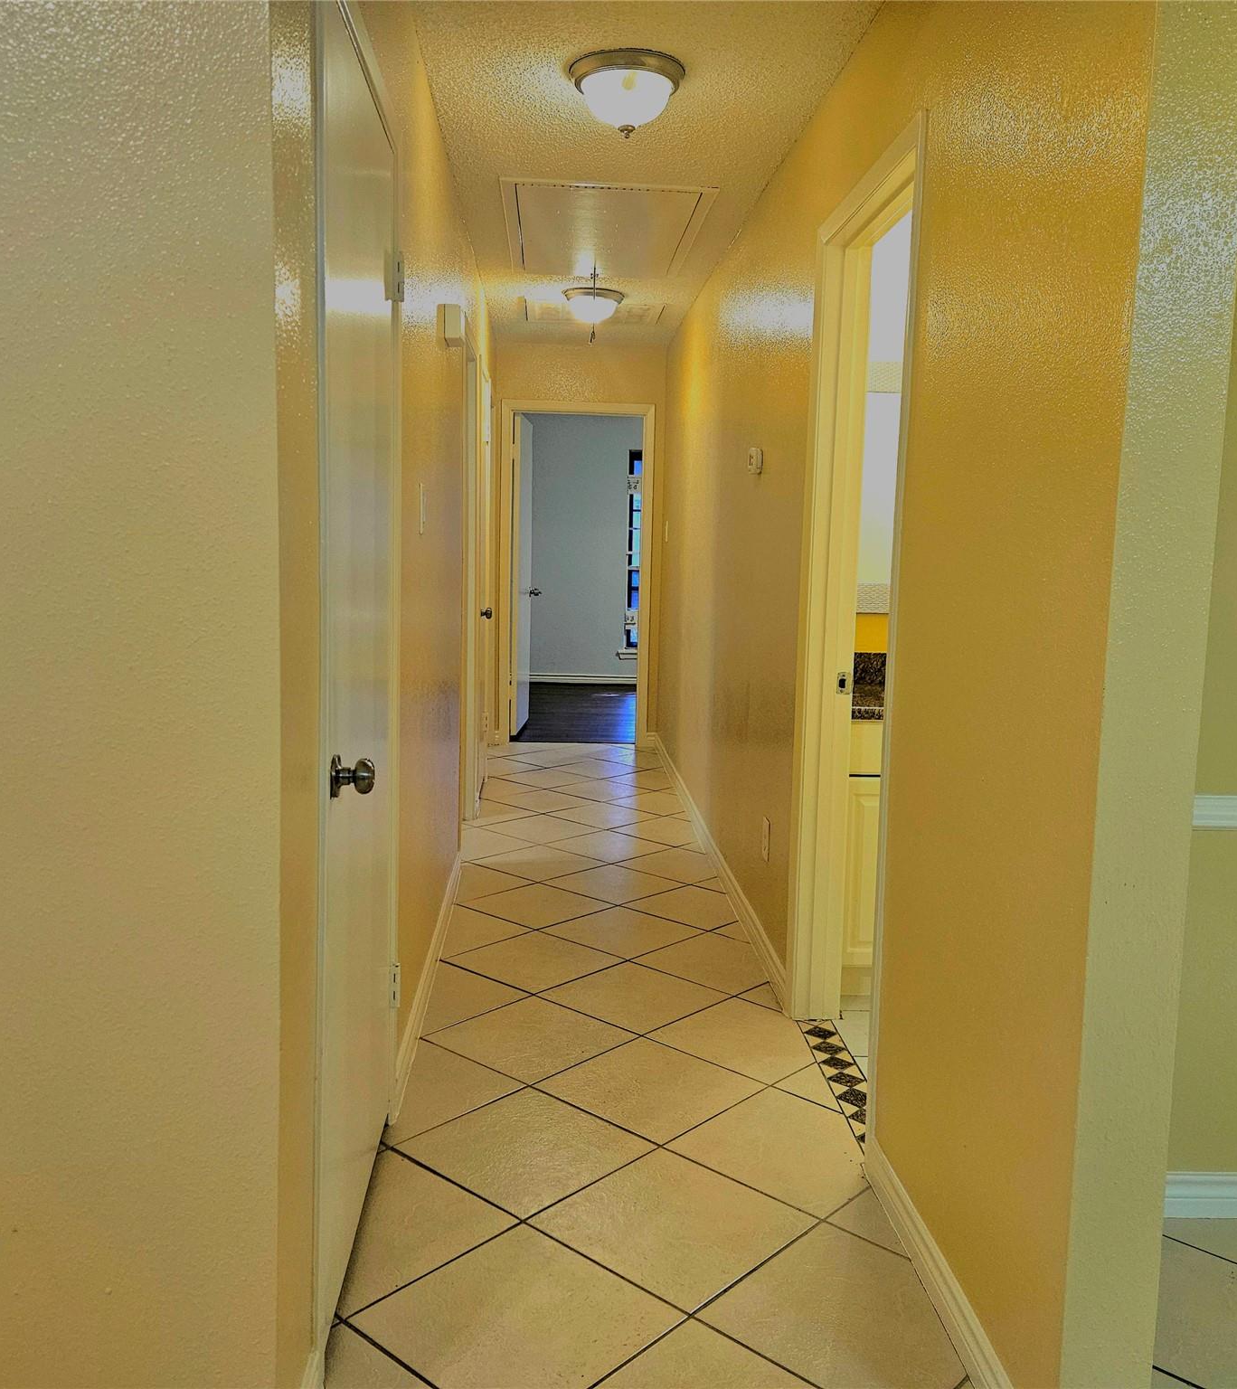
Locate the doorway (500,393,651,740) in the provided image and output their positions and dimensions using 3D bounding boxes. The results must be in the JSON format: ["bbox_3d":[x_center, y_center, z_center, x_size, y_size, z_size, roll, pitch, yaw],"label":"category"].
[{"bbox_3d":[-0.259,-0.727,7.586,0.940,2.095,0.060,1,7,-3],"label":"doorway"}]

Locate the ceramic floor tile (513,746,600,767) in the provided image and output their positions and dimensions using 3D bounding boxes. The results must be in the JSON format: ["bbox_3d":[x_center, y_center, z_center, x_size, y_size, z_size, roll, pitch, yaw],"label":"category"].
[{"bbox_3d":[-0.422,0.383,7.175,0.400,0.010,0.400,8,10,42],"label":"ceramic floor tile"}]

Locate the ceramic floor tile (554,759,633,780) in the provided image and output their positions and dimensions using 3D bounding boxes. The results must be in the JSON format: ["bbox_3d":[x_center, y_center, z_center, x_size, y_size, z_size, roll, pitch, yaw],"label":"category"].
[{"bbox_3d":[-0.121,0.425,6.905,0.400,0.010,0.400,8,10,42],"label":"ceramic floor tile"}]

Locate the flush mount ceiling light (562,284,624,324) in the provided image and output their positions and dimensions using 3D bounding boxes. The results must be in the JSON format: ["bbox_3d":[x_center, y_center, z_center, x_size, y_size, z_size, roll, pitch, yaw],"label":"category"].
[{"bbox_3d":[-0.119,-1.839,5.891,0.300,0.145,0.300,1,7,-3],"label":"flush mount ceiling light"}]

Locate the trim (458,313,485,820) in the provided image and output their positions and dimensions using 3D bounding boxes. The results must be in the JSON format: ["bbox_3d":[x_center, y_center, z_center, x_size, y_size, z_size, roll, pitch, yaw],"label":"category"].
[{"bbox_3d":[-0.631,-0.433,5.192,0.060,2.100,0.880,1,7,-3],"label":"trim"}]

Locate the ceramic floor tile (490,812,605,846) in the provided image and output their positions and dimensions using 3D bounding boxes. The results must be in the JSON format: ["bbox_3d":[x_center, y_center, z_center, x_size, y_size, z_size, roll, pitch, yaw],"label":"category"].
[{"bbox_3d":[-0.337,0.603,5.466,0.400,0.010,0.400,8,10,42],"label":"ceramic floor tile"}]

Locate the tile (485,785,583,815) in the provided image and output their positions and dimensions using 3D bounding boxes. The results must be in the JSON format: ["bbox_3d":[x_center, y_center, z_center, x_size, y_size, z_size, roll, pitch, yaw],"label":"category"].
[{"bbox_3d":[-0.365,0.530,6.036,0.400,0.010,0.400,8,10,42],"label":"tile"}]

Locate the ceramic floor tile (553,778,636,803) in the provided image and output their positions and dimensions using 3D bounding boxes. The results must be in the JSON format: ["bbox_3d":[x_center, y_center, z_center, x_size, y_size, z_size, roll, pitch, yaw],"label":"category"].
[{"bbox_3d":[-0.093,0.498,6.335,0.400,0.010,0.400,8,10,42],"label":"ceramic floor tile"}]

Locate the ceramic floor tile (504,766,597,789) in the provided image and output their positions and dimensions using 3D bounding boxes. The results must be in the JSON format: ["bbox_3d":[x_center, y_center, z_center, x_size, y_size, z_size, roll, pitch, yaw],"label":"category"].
[{"bbox_3d":[-0.394,0.457,6.605,0.400,0.010,0.400,8,10,42],"label":"ceramic floor tile"}]

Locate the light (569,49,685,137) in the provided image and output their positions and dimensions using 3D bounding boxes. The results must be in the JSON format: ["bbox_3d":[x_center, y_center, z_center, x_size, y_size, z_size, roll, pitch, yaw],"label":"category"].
[{"bbox_3d":[0.021,-1.473,3.074,0.300,0.153,0.300,1,7,-3],"label":"light"}]

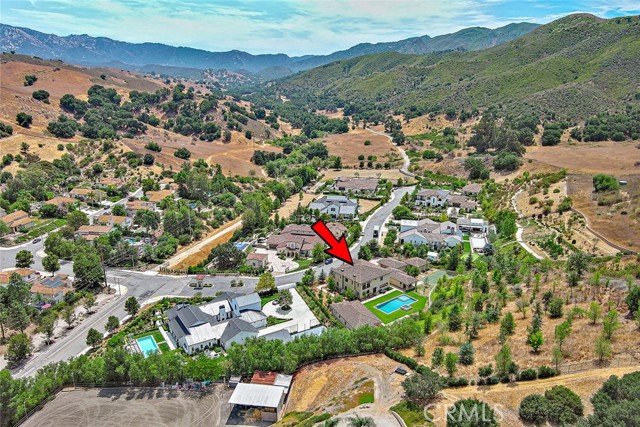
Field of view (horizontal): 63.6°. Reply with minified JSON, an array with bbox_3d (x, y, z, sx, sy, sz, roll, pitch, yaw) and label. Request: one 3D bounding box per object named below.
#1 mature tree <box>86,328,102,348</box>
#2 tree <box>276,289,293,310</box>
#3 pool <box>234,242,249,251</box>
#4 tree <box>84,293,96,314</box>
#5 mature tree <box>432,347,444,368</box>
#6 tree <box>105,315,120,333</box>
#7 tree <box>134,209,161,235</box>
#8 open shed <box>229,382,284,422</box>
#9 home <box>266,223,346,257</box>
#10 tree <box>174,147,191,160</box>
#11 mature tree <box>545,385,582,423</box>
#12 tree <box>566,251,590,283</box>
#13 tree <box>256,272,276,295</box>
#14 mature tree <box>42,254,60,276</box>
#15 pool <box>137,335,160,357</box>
[{"bbox_3d":[-68.051,37.960,155.958,4.555,6.560,4.555,0,17,0],"label":"mature tree"},{"bbox_3d":[-11.930,28.890,173.200,5.210,7.280,5.210,0,17,0],"label":"tree"},{"bbox_3d":[-36.848,15.568,230.286,6.600,1.000,9.800,4,18,12],"label":"pool"},{"bbox_3d":[-78.307,31.017,176.142,4.325,7.783,4.325,0,17,0],"label":"tree"},{"bbox_3d":[30.120,36.610,131.070,2.960,5.750,2.960,0,17,0],"label":"mature tree"},{"bbox_3d":[-64.360,34.120,159.920,4.810,5.240,4.810,0,17,0],"label":"tree"},{"bbox_3d":[-78.555,3.178,234.931,11.246,9.883,11.246,0,17,0],"label":"tree"},{"bbox_3d":[-15.250,46.040,125.870,11.800,4.100,7.900,2,16,8],"label":"open shed"},{"bbox_3d":[-5.500,11.620,237.920,35.000,8.500,23.000,3,16,12],"label":"home"},{"bbox_3d":[-112.010,-48.880,420.000,12.380,9.800,12.010,0,16,0],"label":"tree"},{"bbox_3d":[52.611,40.996,111.072,7.402,7.522,7.402,0,17,0],"label":"mature tree"},{"bbox_3d":[86.800,17.800,173.140,7.820,10.480,7.820,0,17,0],"label":"tree"},{"bbox_3d":[-19.706,25.701,189.305,7.118,8.083,7.118,0,17,0],"label":"tree"},{"bbox_3d":[-107.050,20.730,205.570,6.820,8.810,6.610,0,16,0],"label":"mature tree"},{"bbox_3d":[-51.592,40.782,156.247,4.600,1.000,12.000,-10,20,-29],"label":"pool"}]

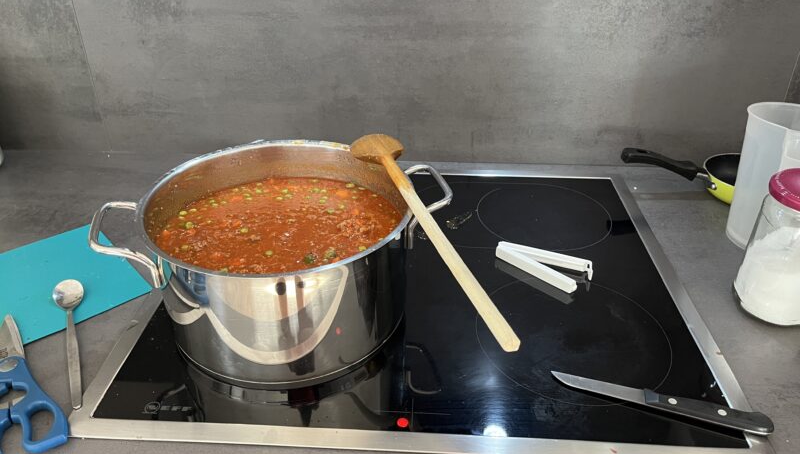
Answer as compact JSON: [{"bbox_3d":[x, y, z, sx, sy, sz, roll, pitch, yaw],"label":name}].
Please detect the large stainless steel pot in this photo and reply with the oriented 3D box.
[{"bbox_3d":[-0.119,0.025,0.634,0.347,0.131,0.271,-9,33,-13],"label":"large stainless steel pot"}]

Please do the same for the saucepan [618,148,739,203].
[{"bbox_3d":[0.437,-0.076,0.858,0.253,0.066,0.126,2,32,3],"label":"saucepan"}]

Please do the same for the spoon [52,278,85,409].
[{"bbox_3d":[-0.330,0.109,0.604,0.033,0.018,0.199,-15,37,-22],"label":"spoon"}]

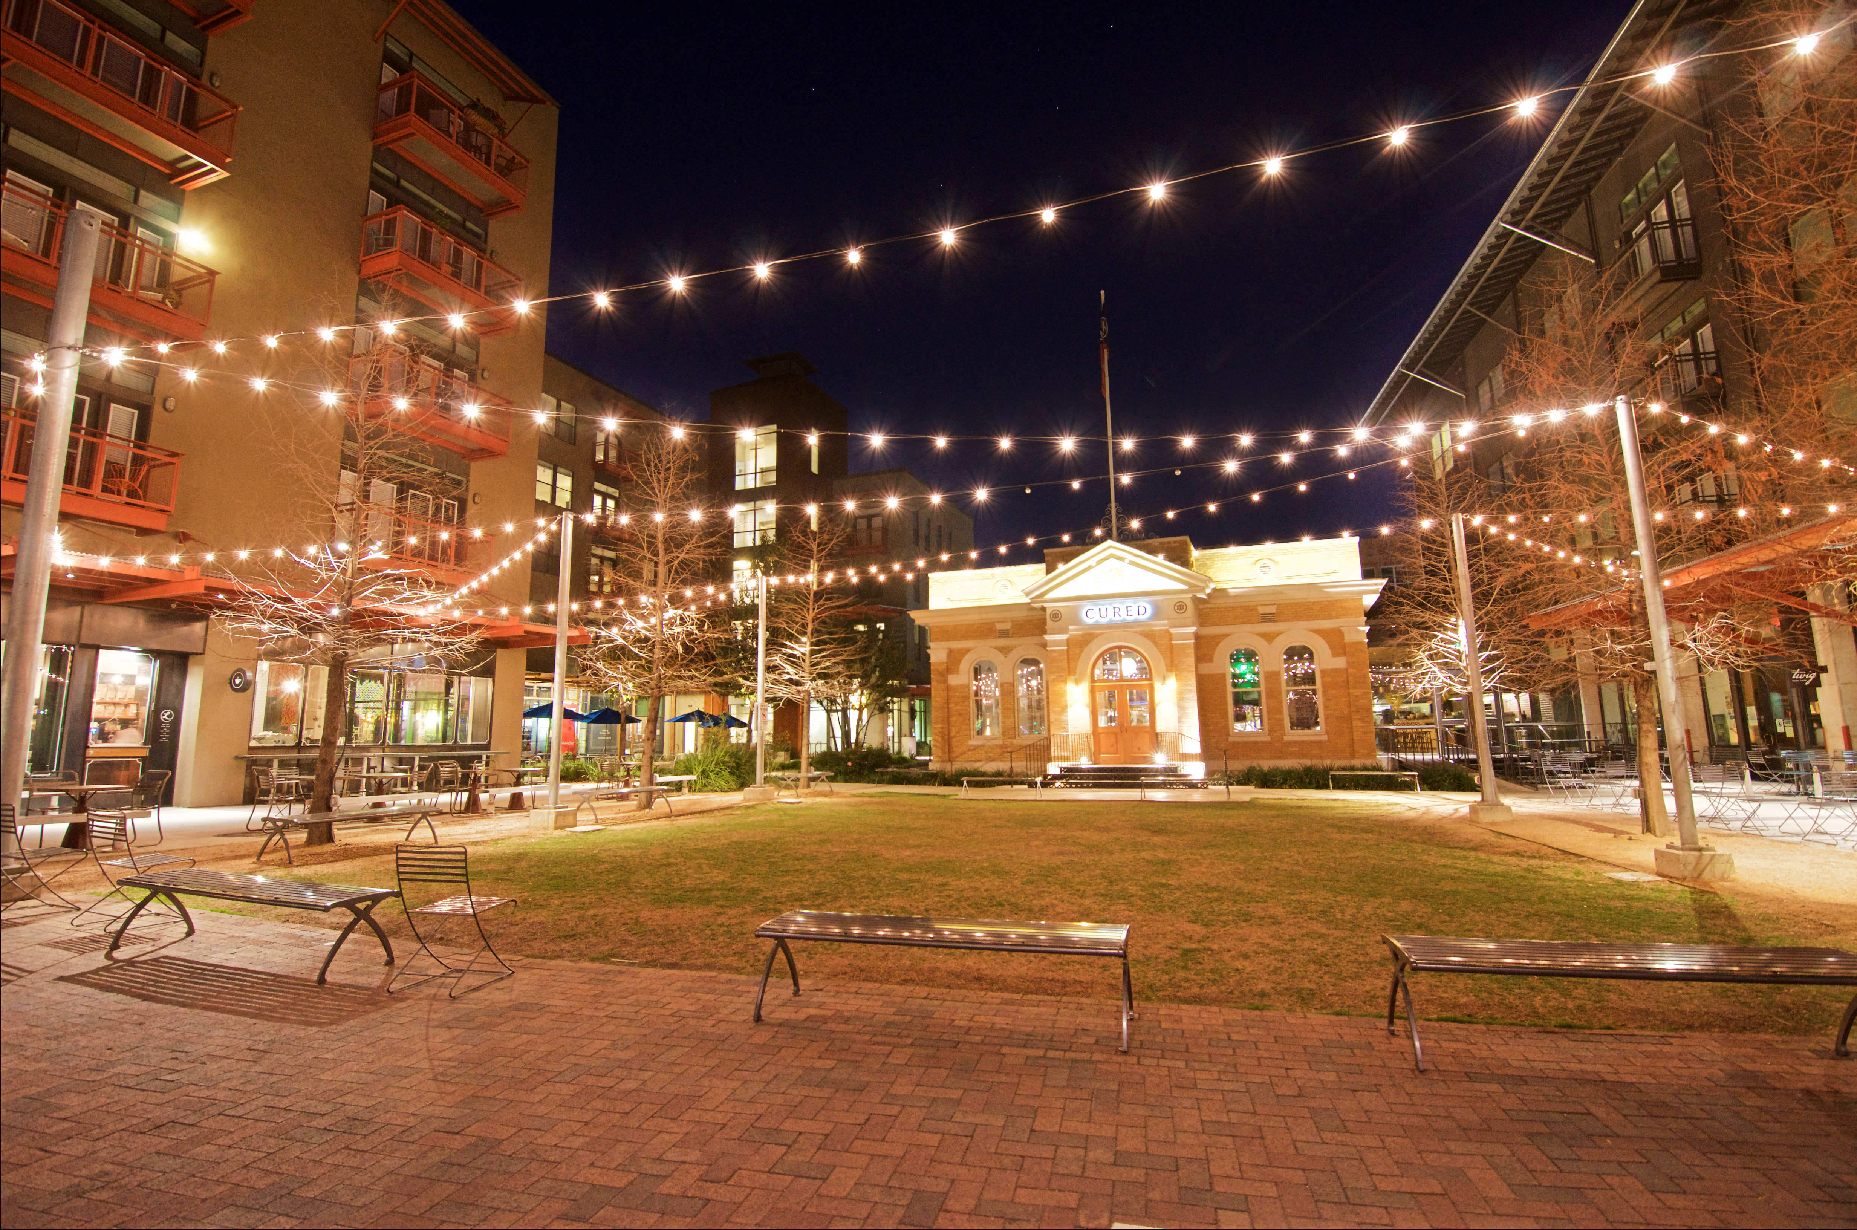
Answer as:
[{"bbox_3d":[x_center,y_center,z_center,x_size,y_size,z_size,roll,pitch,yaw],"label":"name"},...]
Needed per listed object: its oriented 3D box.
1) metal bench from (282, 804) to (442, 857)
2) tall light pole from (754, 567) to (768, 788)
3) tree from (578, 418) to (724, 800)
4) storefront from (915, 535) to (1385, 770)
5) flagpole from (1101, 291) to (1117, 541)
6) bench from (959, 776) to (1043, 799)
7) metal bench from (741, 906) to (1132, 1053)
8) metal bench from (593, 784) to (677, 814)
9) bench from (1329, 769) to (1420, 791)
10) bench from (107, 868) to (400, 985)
[{"bbox_3d":[-6.764,2.583,9.759,0.490,0.440,1.850,-3,-8,16],"label":"metal bench"},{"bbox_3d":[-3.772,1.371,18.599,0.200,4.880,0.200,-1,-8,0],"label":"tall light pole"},{"bbox_3d":[-5.446,-0.079,16.486,2.900,7.850,2.900,-1,-8,0],"label":"tree"},{"bbox_3d":[7.622,1.957,27.701,12.500,6.600,13.000,-4,-9,22],"label":"storefront"},{"bbox_3d":[5.246,-5.755,23.948,0.200,7.860,0.200,-1,-8,0],"label":"flagpole"},{"bbox_3d":[1.718,3.908,18.614,1.850,0.440,0.490,-3,-9,17],"label":"bench"},{"bbox_3d":[0.070,1.823,4.179,1.850,0.440,0.490,-3,-8,16],"label":"metal bench"},{"bbox_3d":[-5.193,3.268,14.209,0.490,0.440,1.850,-4,-9,22],"label":"metal bench"},{"bbox_3d":[10.276,3.847,19.024,1.850,0.440,0.490,-4,-9,23],"label":"bench"},{"bbox_3d":[-4.445,2.018,5.430,1.850,0.440,0.490,-3,-8,16],"label":"bench"}]

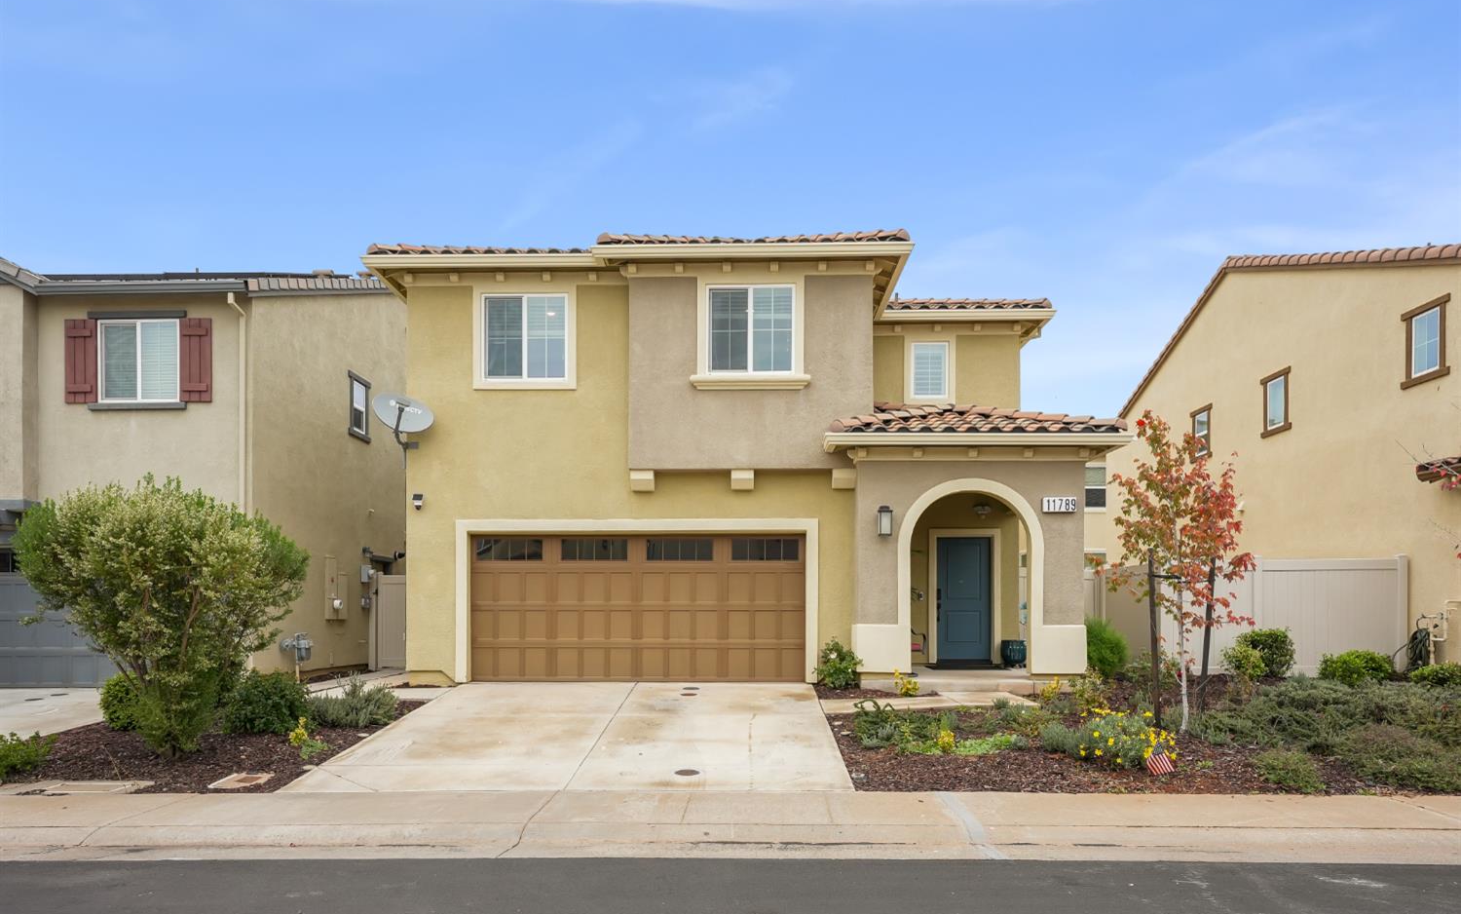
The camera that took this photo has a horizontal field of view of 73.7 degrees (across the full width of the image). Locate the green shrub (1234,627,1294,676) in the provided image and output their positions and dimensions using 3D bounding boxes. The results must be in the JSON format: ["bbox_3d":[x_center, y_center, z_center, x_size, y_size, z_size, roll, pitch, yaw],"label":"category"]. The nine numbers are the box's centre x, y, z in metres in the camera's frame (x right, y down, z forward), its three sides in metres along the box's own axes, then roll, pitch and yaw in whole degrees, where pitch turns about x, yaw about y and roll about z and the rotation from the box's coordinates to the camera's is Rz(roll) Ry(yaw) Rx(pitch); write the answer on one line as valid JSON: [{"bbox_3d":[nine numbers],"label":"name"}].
[{"bbox_3d":[8.071,2.947,14.700,0.880,0.740,0.850,0,-4,0],"label":"green shrub"}]

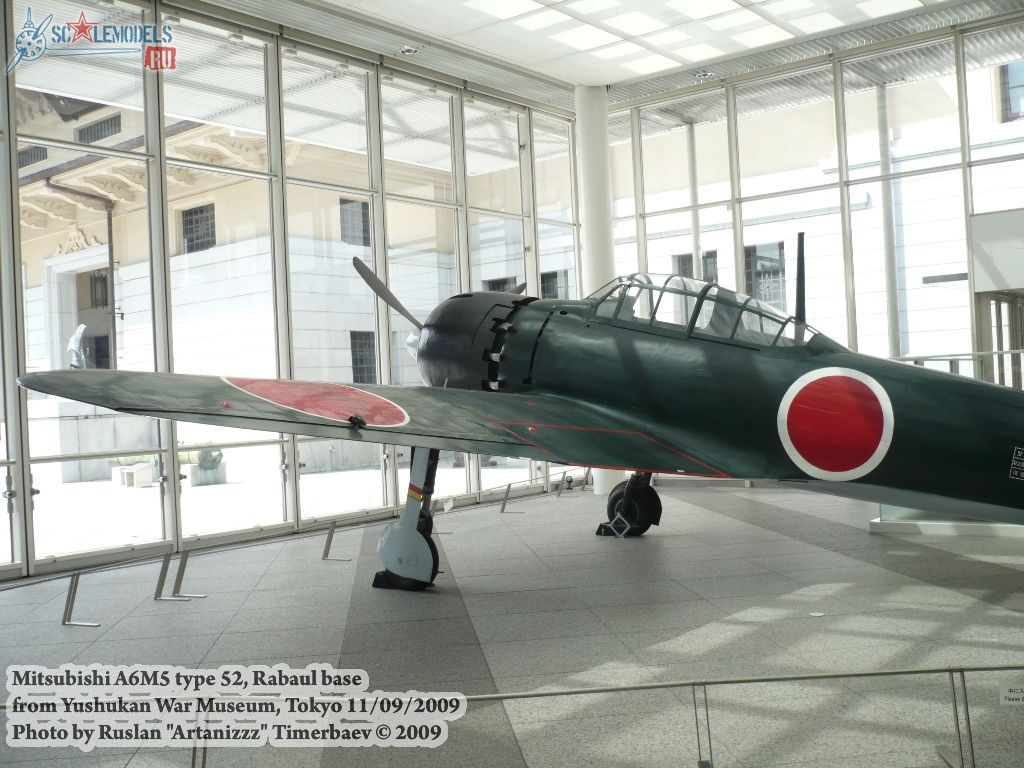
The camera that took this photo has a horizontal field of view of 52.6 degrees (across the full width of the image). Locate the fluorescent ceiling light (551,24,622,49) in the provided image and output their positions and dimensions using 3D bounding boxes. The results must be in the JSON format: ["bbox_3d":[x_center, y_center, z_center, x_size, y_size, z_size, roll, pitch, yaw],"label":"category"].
[{"bbox_3d":[1.011,-4.828,14.385,0.630,0.080,0.820,-4,-1,38],"label":"fluorescent ceiling light"}]

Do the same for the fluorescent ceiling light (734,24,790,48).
[{"bbox_3d":[3.543,-4.947,14.672,0.660,0.080,0.660,-4,-1,38],"label":"fluorescent ceiling light"}]

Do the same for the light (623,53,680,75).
[{"bbox_3d":[2.095,-4.859,15.702,0.640,0.080,0.680,-4,-1,38],"label":"light"}]

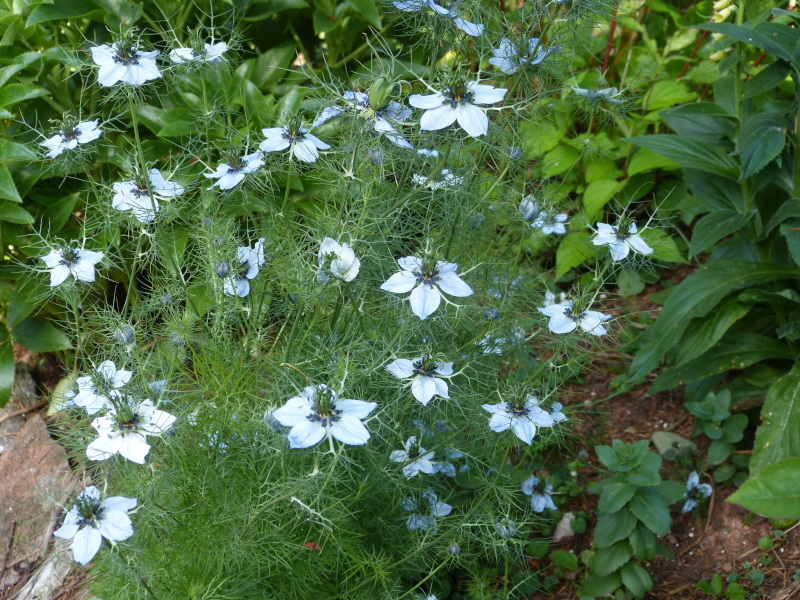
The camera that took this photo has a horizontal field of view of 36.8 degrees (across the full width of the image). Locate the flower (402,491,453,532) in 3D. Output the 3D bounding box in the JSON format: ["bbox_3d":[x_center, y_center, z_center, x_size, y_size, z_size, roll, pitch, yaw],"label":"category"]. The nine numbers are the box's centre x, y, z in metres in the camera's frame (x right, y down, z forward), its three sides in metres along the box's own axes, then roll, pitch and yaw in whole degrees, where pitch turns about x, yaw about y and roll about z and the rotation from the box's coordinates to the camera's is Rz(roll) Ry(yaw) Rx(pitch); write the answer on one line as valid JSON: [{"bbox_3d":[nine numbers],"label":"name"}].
[{"bbox_3d":[0.018,0.137,0.780,0.034,0.018,0.033,0,49,0],"label":"flower"}]

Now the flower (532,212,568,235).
[{"bbox_3d":[0.124,-0.065,1.000,0.032,0.014,0.028,4,43,7],"label":"flower"}]

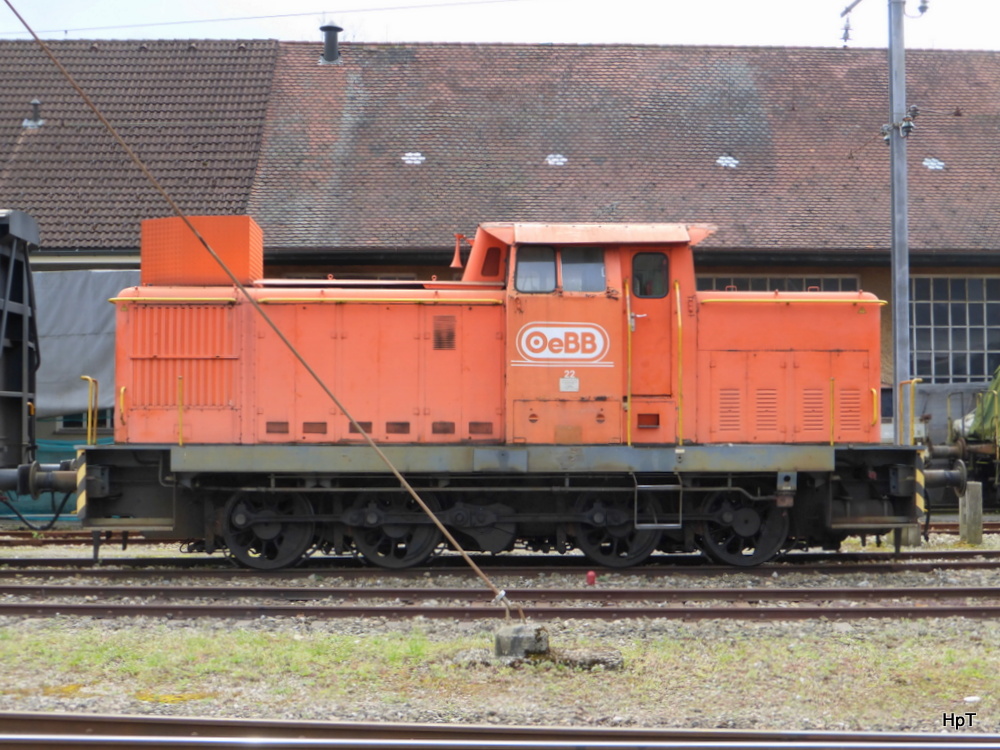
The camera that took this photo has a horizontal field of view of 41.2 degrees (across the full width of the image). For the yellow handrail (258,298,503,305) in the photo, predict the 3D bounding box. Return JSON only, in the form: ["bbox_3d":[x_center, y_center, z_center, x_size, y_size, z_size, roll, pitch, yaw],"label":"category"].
[{"bbox_3d":[-1.369,-0.853,15.359,2.816,0.055,0.140,0,-2,-3],"label":"yellow handrail"}]

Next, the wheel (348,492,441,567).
[{"bbox_3d":[-1.203,1.728,15.518,1.090,1.090,0.160,0,-2,-3],"label":"wheel"}]

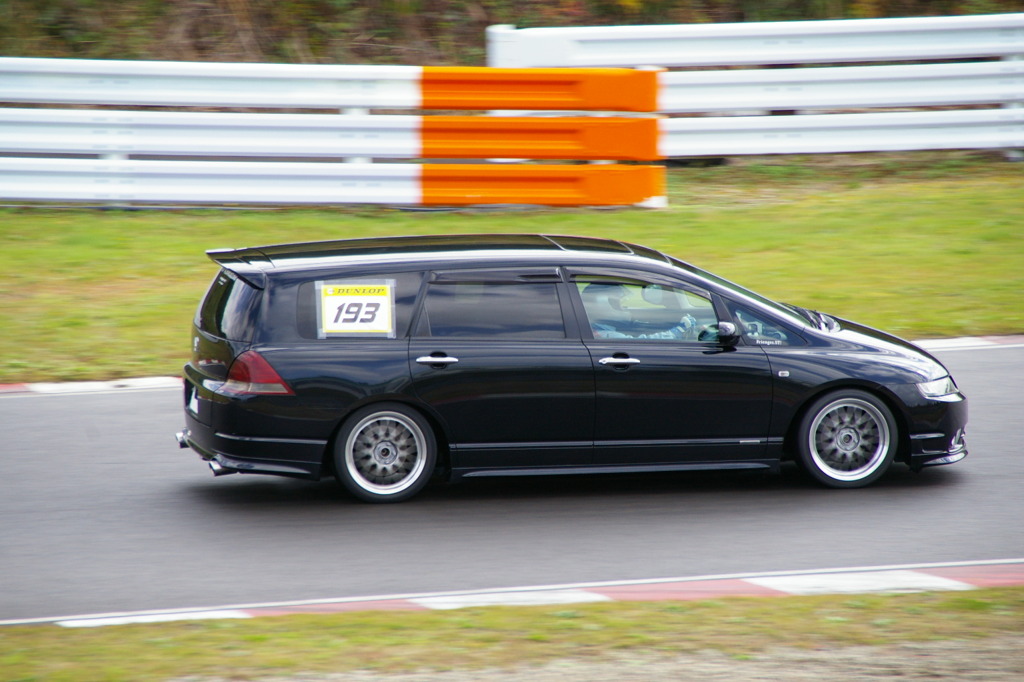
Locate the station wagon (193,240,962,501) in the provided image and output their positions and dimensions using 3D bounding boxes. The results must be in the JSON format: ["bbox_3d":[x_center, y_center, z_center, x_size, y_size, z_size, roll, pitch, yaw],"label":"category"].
[{"bbox_3d":[0.428,0.100,46.538,4.810,1.490,1.830,-2,6,-12],"label":"station wagon"}]

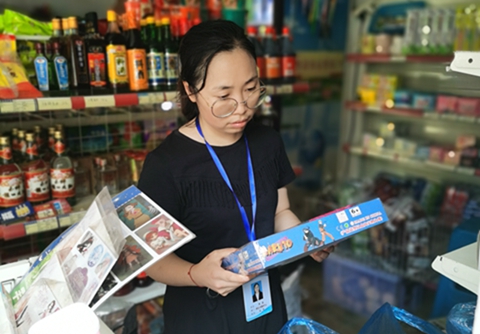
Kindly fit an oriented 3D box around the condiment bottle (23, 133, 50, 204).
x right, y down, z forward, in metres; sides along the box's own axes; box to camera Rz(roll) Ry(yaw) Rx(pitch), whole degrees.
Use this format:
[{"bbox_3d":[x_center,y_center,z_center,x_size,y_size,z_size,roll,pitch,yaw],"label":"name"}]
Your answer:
[{"bbox_3d":[-0.658,0.010,1.594,0.077,0.245,0.077,-10,17,-39],"label":"condiment bottle"}]

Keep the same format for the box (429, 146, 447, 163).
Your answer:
[{"bbox_3d":[0.900,-0.057,2.269,0.055,0.066,0.070,-11,18,-43],"label":"box"}]

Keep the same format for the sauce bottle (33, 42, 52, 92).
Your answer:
[{"bbox_3d":[-0.616,-0.309,1.558,0.054,0.163,0.042,-8,15,-34],"label":"sauce bottle"}]

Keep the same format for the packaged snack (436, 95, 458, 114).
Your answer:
[{"bbox_3d":[0.908,-0.272,2.150,0.060,0.066,0.092,-12,19,-40],"label":"packaged snack"}]

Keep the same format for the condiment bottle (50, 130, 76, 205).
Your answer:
[{"bbox_3d":[-0.577,0.003,1.623,0.077,0.244,0.077,-5,14,-24],"label":"condiment bottle"}]

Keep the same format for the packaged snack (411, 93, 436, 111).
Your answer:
[{"bbox_3d":[0.838,-0.295,2.285,0.055,0.068,0.100,-11,18,-43],"label":"packaged snack"}]

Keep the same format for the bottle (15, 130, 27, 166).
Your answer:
[{"bbox_3d":[-0.746,0.000,1.740,0.080,0.261,0.080,-9,17,-32],"label":"bottle"}]

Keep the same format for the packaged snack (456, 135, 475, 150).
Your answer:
[{"bbox_3d":[0.982,-0.109,2.135,0.060,0.050,0.080,-12,19,-40],"label":"packaged snack"}]

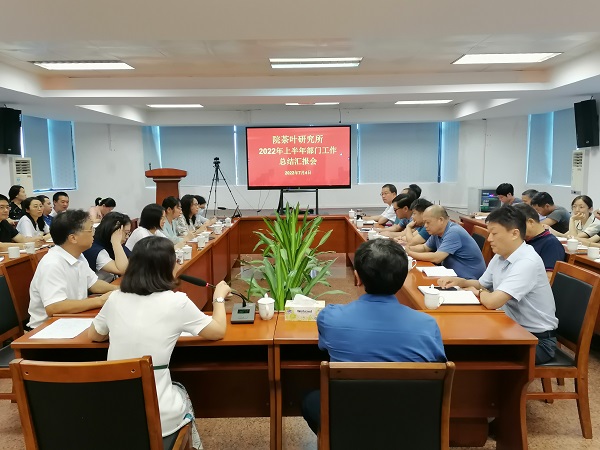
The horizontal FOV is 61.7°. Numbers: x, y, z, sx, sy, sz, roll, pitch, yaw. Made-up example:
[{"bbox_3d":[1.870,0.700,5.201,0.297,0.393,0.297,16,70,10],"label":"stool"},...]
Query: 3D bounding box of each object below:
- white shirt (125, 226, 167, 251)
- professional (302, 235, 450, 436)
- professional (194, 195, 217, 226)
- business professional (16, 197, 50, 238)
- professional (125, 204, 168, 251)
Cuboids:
[{"bbox_3d":[-1.382,0.270,4.598,0.390,0.560,0.440,-1,7,1],"label":"white shirt"},{"bbox_3d":[0.265,0.663,2.115,0.510,1.310,0.780,-1,7,1],"label":"professional"},{"bbox_3d":[-1.314,0.165,6.907,0.580,1.170,0.450,-1,7,1],"label":"professional"},{"bbox_3d":[-2.850,0.324,5.381,0.650,1.240,0.500,0,7,7],"label":"business professional"},{"bbox_3d":[-1.295,0.414,4.605,0.620,1.230,0.460,-1,7,1],"label":"professional"}]

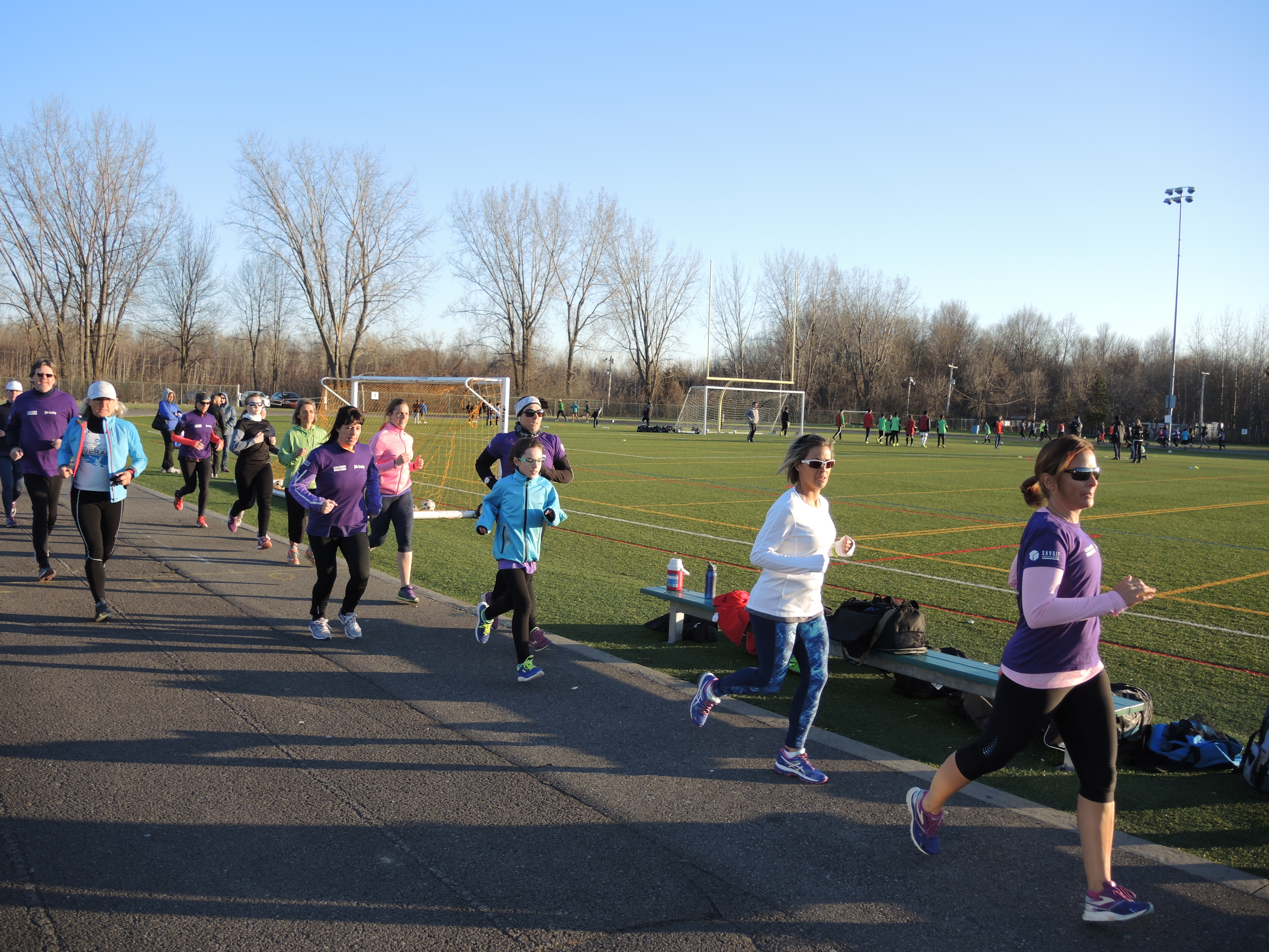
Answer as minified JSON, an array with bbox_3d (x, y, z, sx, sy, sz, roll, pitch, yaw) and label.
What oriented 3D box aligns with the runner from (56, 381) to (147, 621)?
[{"bbox_3d":[-3.809,0.175,7.337,0.620,1.683,0.550,0,5,-29],"label":"runner"}]

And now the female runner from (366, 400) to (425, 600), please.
[{"bbox_3d":[-2.078,0.196,8.971,0.500,1.700,0.760,-1,5,-38],"label":"female runner"}]

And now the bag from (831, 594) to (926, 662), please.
[{"bbox_3d":[1.435,0.876,6.256,0.330,0.300,0.680,-1,5,-39],"label":"bag"}]

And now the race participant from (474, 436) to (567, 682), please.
[{"bbox_3d":[-0.703,0.488,6.306,0.500,1.465,0.650,-1,5,-36],"label":"race participant"}]

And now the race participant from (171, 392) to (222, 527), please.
[{"bbox_3d":[-5.343,-0.208,12.531,0.560,1.623,0.620,-1,5,-36],"label":"race participant"}]

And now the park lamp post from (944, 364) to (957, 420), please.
[{"bbox_3d":[31.794,-7.937,102.766,1.200,6.428,0.400,2,4,0],"label":"park lamp post"}]

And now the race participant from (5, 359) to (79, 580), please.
[{"bbox_3d":[-5.033,-0.065,8.737,0.620,1.847,0.600,0,5,-29],"label":"race participant"}]

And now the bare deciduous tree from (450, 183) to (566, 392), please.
[{"bbox_3d":[-12.836,-17.958,104.158,11.865,23.132,11.865,2,4,0],"label":"bare deciduous tree"}]

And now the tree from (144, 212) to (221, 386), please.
[{"bbox_3d":[-40.198,-14.939,91.403,6.575,16.602,6.246,2,4,0],"label":"tree"}]

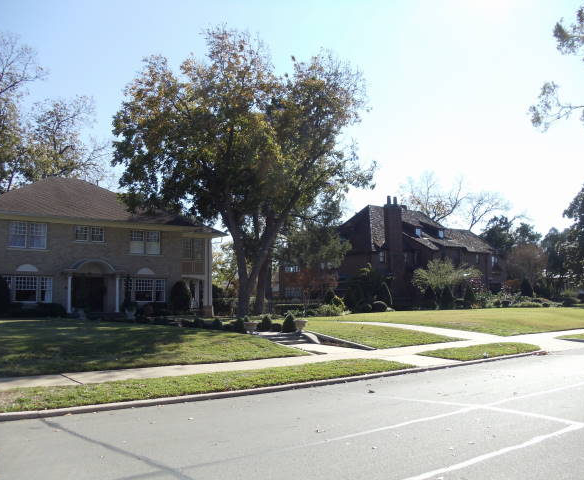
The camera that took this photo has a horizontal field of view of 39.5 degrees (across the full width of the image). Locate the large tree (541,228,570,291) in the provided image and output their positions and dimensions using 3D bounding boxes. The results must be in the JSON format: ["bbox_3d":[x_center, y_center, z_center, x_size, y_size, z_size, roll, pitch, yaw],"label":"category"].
[{"bbox_3d":[35.248,3.186,108.000,5.580,9.960,5.580,0,-4,0],"label":"large tree"}]

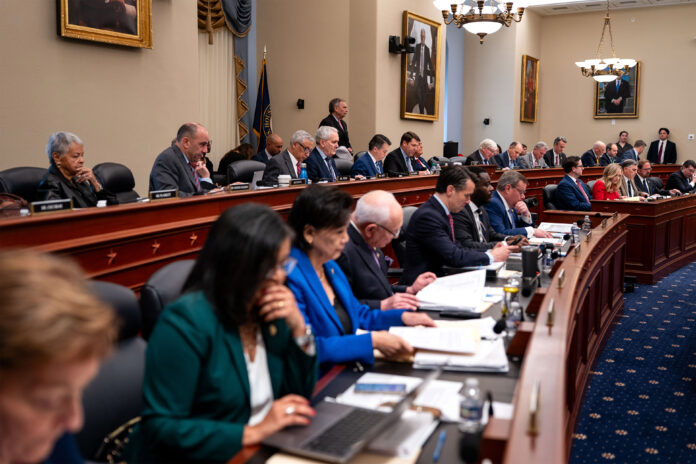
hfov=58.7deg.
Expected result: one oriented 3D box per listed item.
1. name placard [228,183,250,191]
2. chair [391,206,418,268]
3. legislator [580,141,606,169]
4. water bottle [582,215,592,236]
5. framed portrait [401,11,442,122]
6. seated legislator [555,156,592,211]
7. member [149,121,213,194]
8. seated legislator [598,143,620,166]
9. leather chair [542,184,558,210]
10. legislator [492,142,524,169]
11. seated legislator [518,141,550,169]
[{"bbox_3d":[-0.721,-0.299,4.150,0.035,0.050,0.220,4,9,28],"label":"name placard"},{"bbox_3d":[0.592,0.419,3.458,0.660,1.100,0.650,5,9,29],"label":"chair"},{"bbox_3d":[3.584,-0.718,9.241,0.750,1.270,0.580,8,11,43],"label":"legislator"},{"bbox_3d":[1.704,-0.039,4.400,0.062,0.155,0.062,0,8,0],"label":"water bottle"},{"bbox_3d":[1.110,-2.435,9.300,0.090,1.500,1.130,5,9,34],"label":"framed portrait"},{"bbox_3d":[2.520,-0.167,6.771,0.800,1.300,0.520,7,10,40],"label":"seated legislator"},{"bbox_3d":[-1.004,-0.068,4.116,0.780,1.290,0.540,3,8,21],"label":"member"},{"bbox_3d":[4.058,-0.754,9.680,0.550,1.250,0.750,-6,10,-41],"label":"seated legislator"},{"bbox_3d":[2.479,0.010,6.891,0.660,1.060,0.640,7,10,40],"label":"leather chair"},{"bbox_3d":[1.991,-0.487,7.683,0.550,1.260,0.800,-6,10,-40],"label":"legislator"},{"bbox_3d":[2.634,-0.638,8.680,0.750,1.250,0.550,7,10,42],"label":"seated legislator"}]

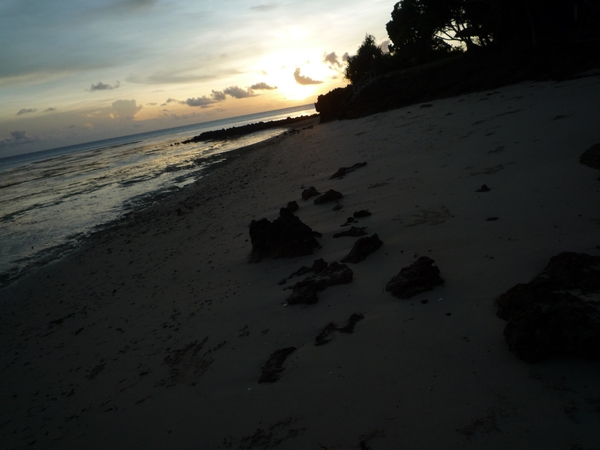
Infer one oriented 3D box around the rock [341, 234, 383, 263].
[{"bbox_3d":[0.608,0.206,4.150,0.430,0.174,0.230,-17,16,-24],"label":"rock"}]

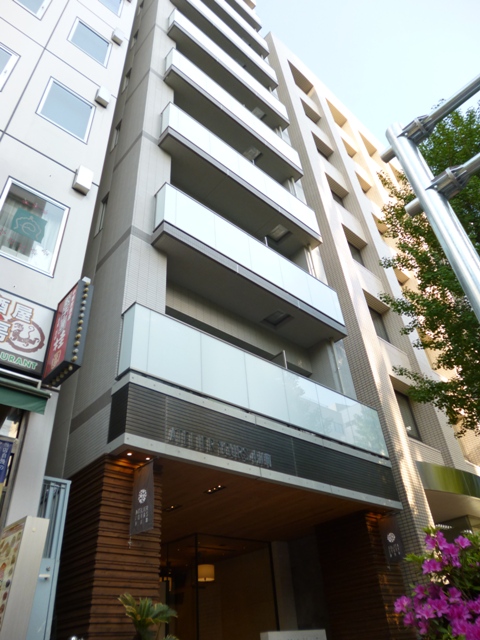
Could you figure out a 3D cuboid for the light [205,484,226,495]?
[{"bbox_3d":[-0.415,2.703,7.134,0.130,0.070,0.420,26,-48,-33],"label":"light"}]

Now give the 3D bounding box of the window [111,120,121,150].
[{"bbox_3d":[-3.522,-5.263,12.836,0.110,1.420,0.447,26,-48,-33],"label":"window"}]

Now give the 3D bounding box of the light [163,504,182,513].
[{"bbox_3d":[-1.171,3.275,7.766,0.130,0.070,0.420,26,-48,-33],"label":"light"}]

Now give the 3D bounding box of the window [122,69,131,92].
[{"bbox_3d":[-3.779,-8.037,15.036,0.110,1.420,0.447,26,-48,-33],"label":"window"}]

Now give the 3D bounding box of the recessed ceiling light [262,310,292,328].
[{"bbox_3d":[0.921,-0.037,10.803,0.557,0.080,0.557,26,-48,-33],"label":"recessed ceiling light"}]

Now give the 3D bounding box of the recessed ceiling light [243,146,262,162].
[{"bbox_3d":[0.410,-5.585,15.204,0.557,0.080,0.557,26,-48,-33],"label":"recessed ceiling light"}]

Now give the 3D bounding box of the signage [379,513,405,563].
[{"bbox_3d":[2.954,4.247,8.612,0.020,0.813,0.410,28,-49,-35],"label":"signage"}]

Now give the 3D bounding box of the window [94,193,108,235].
[{"bbox_3d":[-3.265,-2.489,10.636,0.110,1.420,0.447,26,-48,-33],"label":"window"}]

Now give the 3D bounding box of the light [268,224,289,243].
[{"bbox_3d":[1.165,-2.567,13.369,0.557,0.080,0.557,26,-48,-33],"label":"light"}]

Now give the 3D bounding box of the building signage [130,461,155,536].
[{"bbox_3d":[-1.230,2.207,5.528,0.410,0.813,0.020,-32,-46,30],"label":"building signage"}]

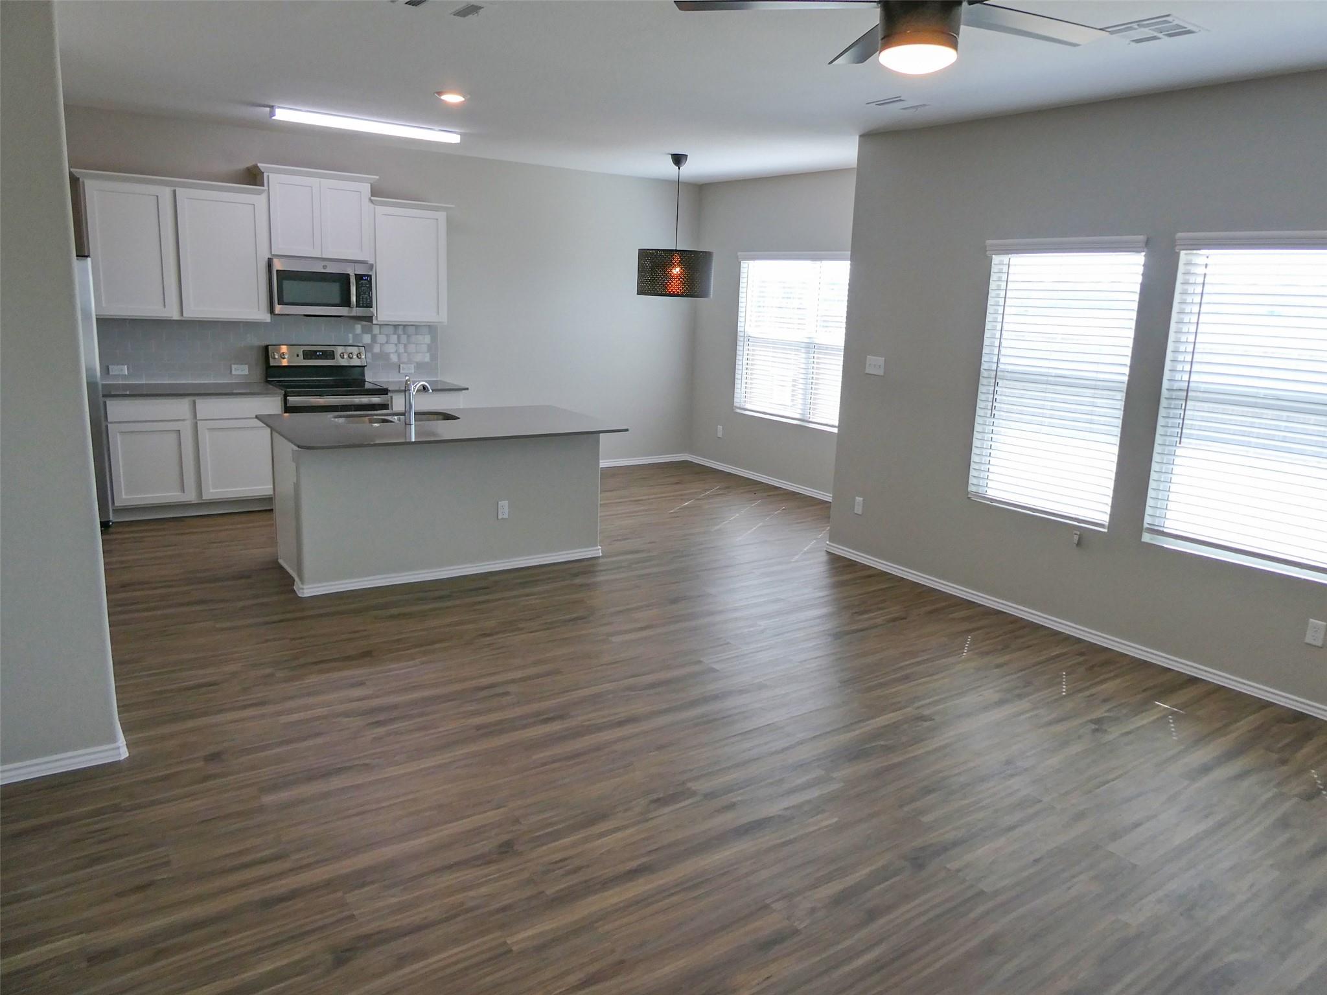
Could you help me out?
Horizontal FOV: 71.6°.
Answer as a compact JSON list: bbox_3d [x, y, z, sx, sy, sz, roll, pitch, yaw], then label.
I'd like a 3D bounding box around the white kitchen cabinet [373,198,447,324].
[{"bbox_3d":[-2.082,-1.885,7.431,0.630,0.943,0.362,-6,15,-34],"label":"white kitchen cabinet"}]

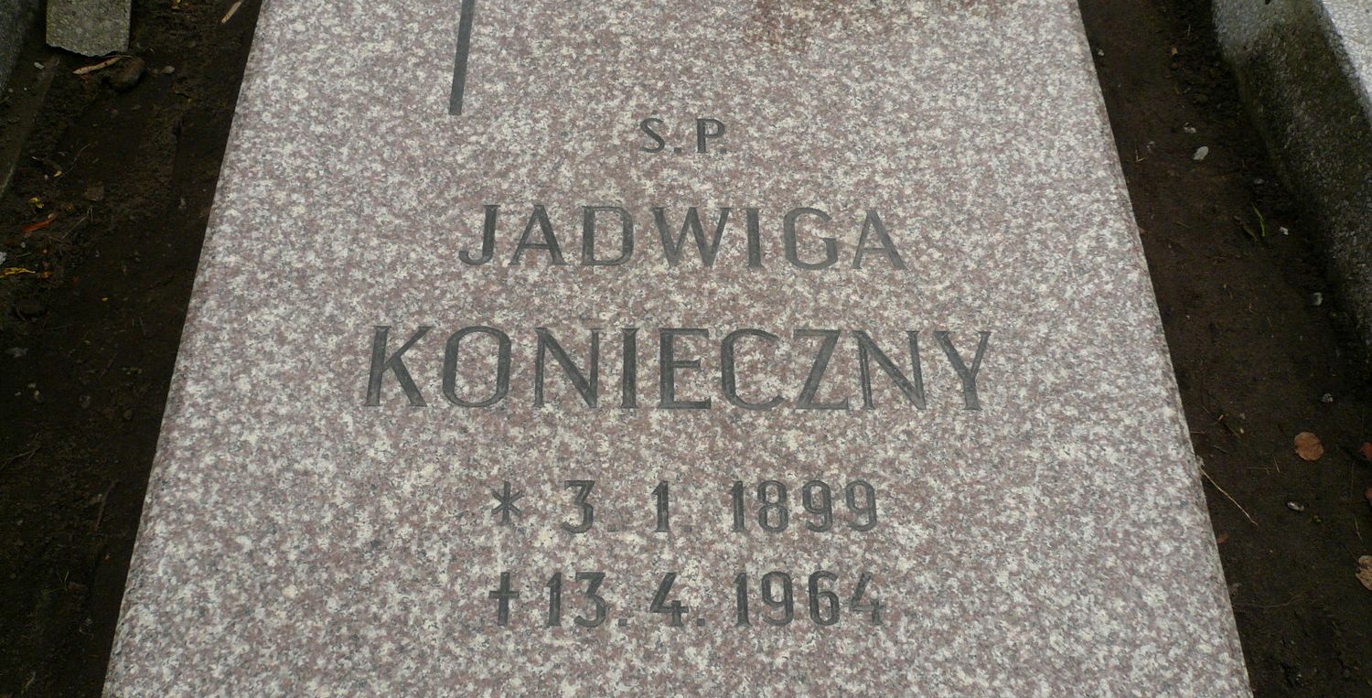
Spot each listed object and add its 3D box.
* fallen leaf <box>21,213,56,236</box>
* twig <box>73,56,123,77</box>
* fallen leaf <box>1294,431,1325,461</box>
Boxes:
[{"bbox_3d":[-0.801,-0.156,1.375,0.042,0.008,0.012,-30,64,-16],"label":"fallen leaf"},{"bbox_3d":[-0.903,-0.435,1.701,0.076,0.014,0.012,-12,57,-8],"label":"twig"},{"bbox_3d":[0.685,0.107,1.222,0.031,0.005,0.036,-26,63,-15],"label":"fallen leaf"}]

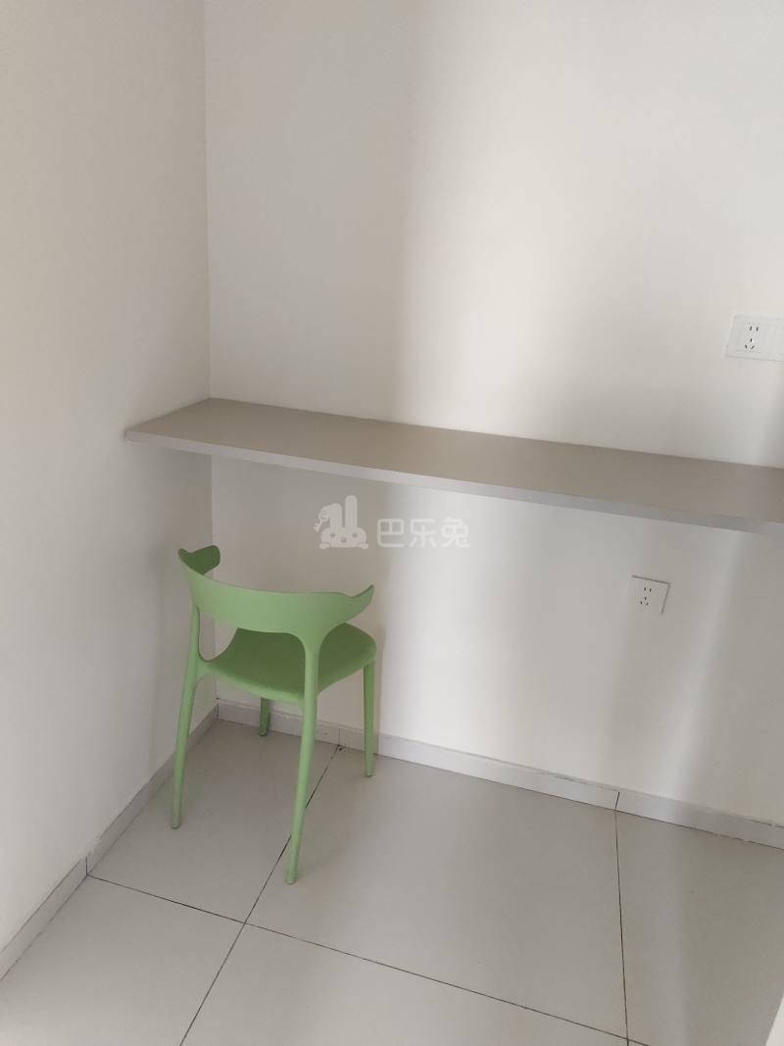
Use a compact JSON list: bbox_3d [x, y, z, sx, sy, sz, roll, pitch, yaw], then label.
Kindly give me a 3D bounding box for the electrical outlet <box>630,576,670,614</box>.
[{"bbox_3d":[0.625,0.179,1.692,0.086,0.086,0.010,9,21,12],"label":"electrical outlet"}]

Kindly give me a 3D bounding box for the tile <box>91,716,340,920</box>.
[{"bbox_3d":[-0.432,0.748,1.848,0.398,0.013,0.629,9,21,12],"label":"tile"}]

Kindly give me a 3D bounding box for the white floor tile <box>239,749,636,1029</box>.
[{"bbox_3d":[0.148,0.840,1.719,0.805,0.013,0.629,9,21,12],"label":"white floor tile"}]

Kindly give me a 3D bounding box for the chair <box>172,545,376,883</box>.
[{"bbox_3d":[-0.279,0.406,1.745,0.450,0.705,0.460,13,22,21],"label":"chair"}]

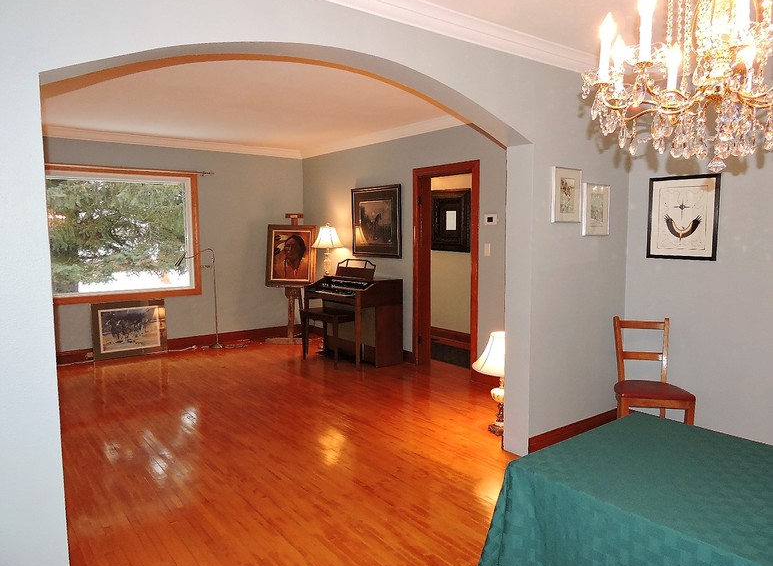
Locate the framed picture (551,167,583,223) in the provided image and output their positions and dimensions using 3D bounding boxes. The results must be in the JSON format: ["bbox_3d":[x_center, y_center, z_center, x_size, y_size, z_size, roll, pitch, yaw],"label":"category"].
[{"bbox_3d":[1.164,-0.559,3.461,0.263,0.348,0.020,-4,7,-33],"label":"framed picture"}]

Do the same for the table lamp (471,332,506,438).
[{"bbox_3d":[0.884,0.708,3.921,0.498,0.765,0.498,-4,7,-33],"label":"table lamp"}]

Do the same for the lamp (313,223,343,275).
[{"bbox_3d":[-0.719,-0.414,6.530,0.392,0.643,0.392,0,5,0],"label":"lamp"}]

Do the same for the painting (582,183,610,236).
[{"bbox_3d":[1.429,-0.492,3.644,0.263,0.343,0.020,-4,7,-33],"label":"painting"}]

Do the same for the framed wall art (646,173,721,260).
[{"bbox_3d":[1.974,-0.433,3.582,0.025,0.550,0.444,-5,7,-38],"label":"framed wall art"}]

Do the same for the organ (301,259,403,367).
[{"bbox_3d":[-0.414,0.309,6.210,0.601,1.140,1.135,-5,7,-38],"label":"organ"}]

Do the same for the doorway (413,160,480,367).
[{"bbox_3d":[0.624,-0.116,5.445,0.160,2.120,0.939,-5,7,-38],"label":"doorway"}]

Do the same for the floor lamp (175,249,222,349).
[{"bbox_3d":[-2.284,0.220,6.590,0.180,1.266,0.608,4,7,41],"label":"floor lamp"}]

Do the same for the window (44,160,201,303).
[{"bbox_3d":[-3.171,-0.545,6.137,2.000,1.502,0.120,-4,7,-33],"label":"window"}]

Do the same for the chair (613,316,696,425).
[{"bbox_3d":[1.697,0.683,3.510,0.440,0.885,0.430,1,6,12],"label":"chair"}]

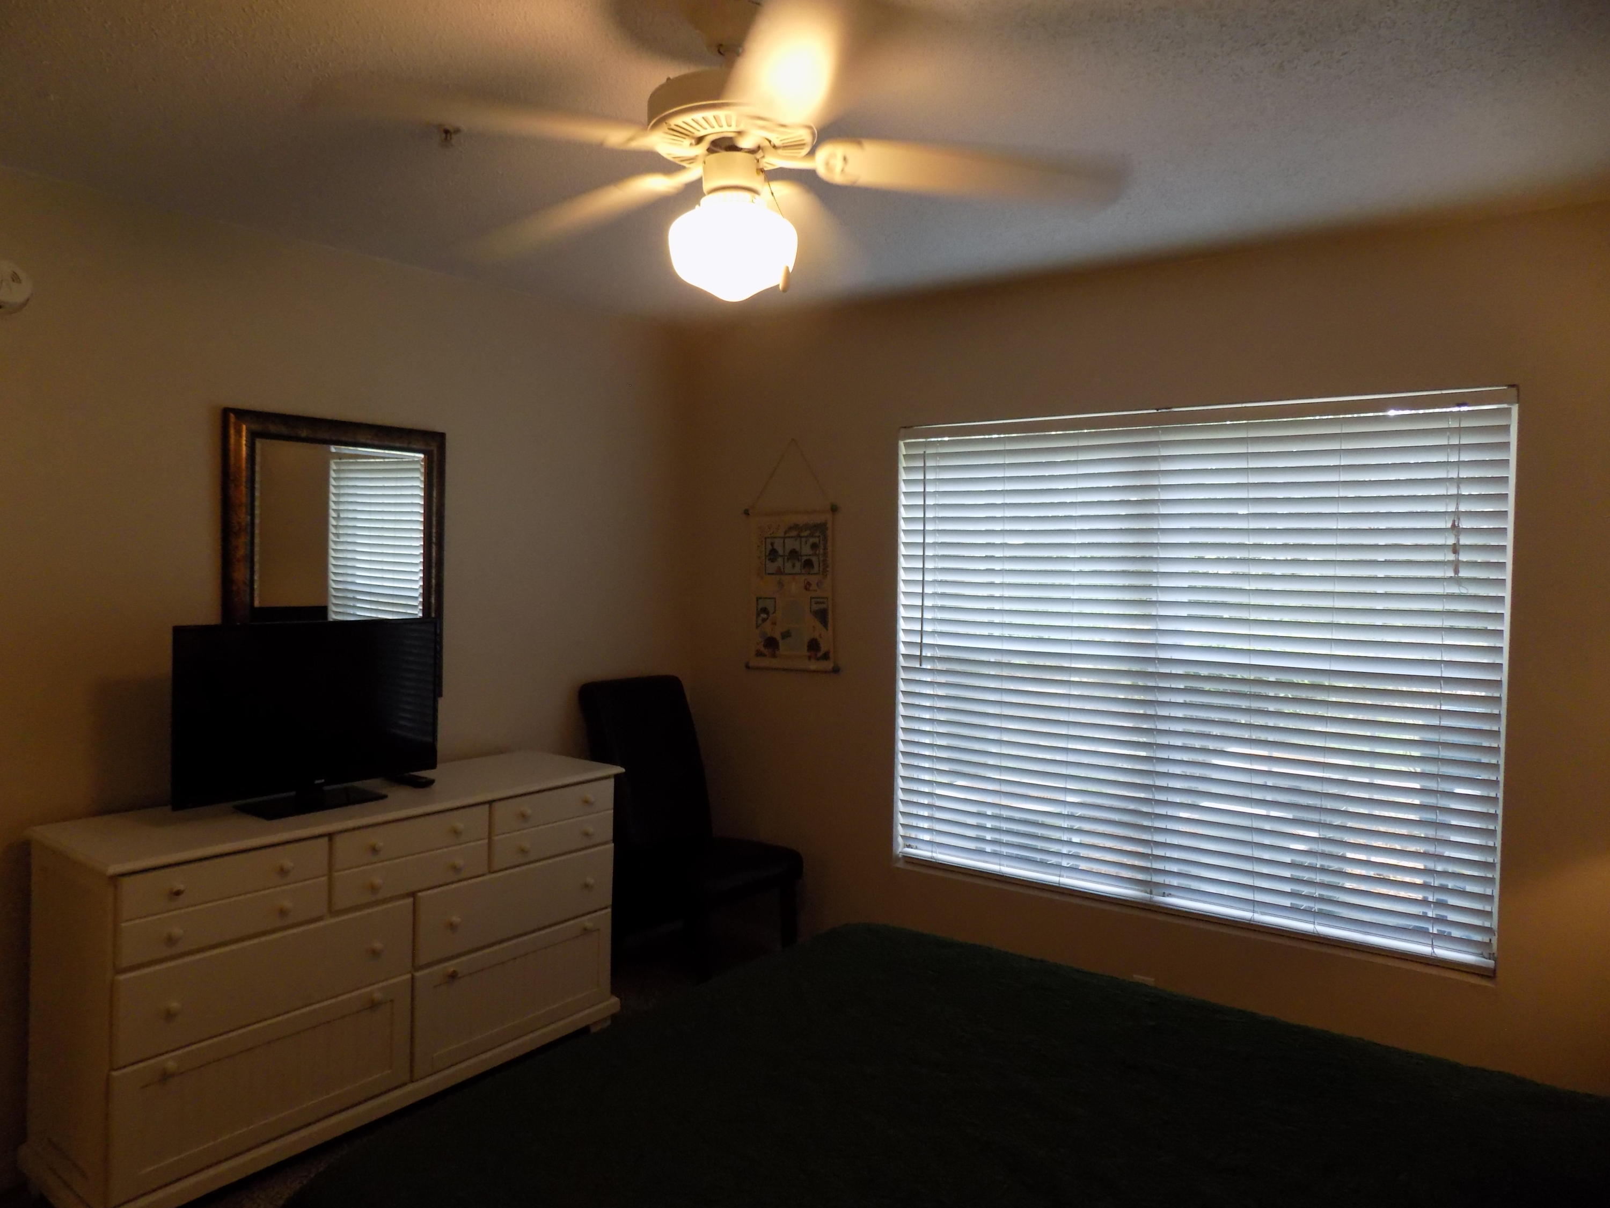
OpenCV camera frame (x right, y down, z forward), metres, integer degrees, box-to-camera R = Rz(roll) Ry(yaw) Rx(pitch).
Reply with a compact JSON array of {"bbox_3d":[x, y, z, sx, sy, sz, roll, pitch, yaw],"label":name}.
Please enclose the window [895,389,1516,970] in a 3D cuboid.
[{"bbox_3d":[1.066,0.174,3.281,1.800,1.510,0.060,2,2,36],"label":"window"}]

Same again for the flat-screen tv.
[{"bbox_3d":[-1.296,0.290,2.873,0.200,0.475,0.735,2,2,36],"label":"flat-screen tv"}]

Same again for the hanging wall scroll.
[{"bbox_3d":[-0.057,-0.183,4.042,0.440,0.870,0.025,2,2,36],"label":"hanging wall scroll"}]

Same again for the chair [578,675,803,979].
[{"bbox_3d":[-0.419,0.828,3.813,0.650,1.065,0.485,3,2,41],"label":"chair"}]

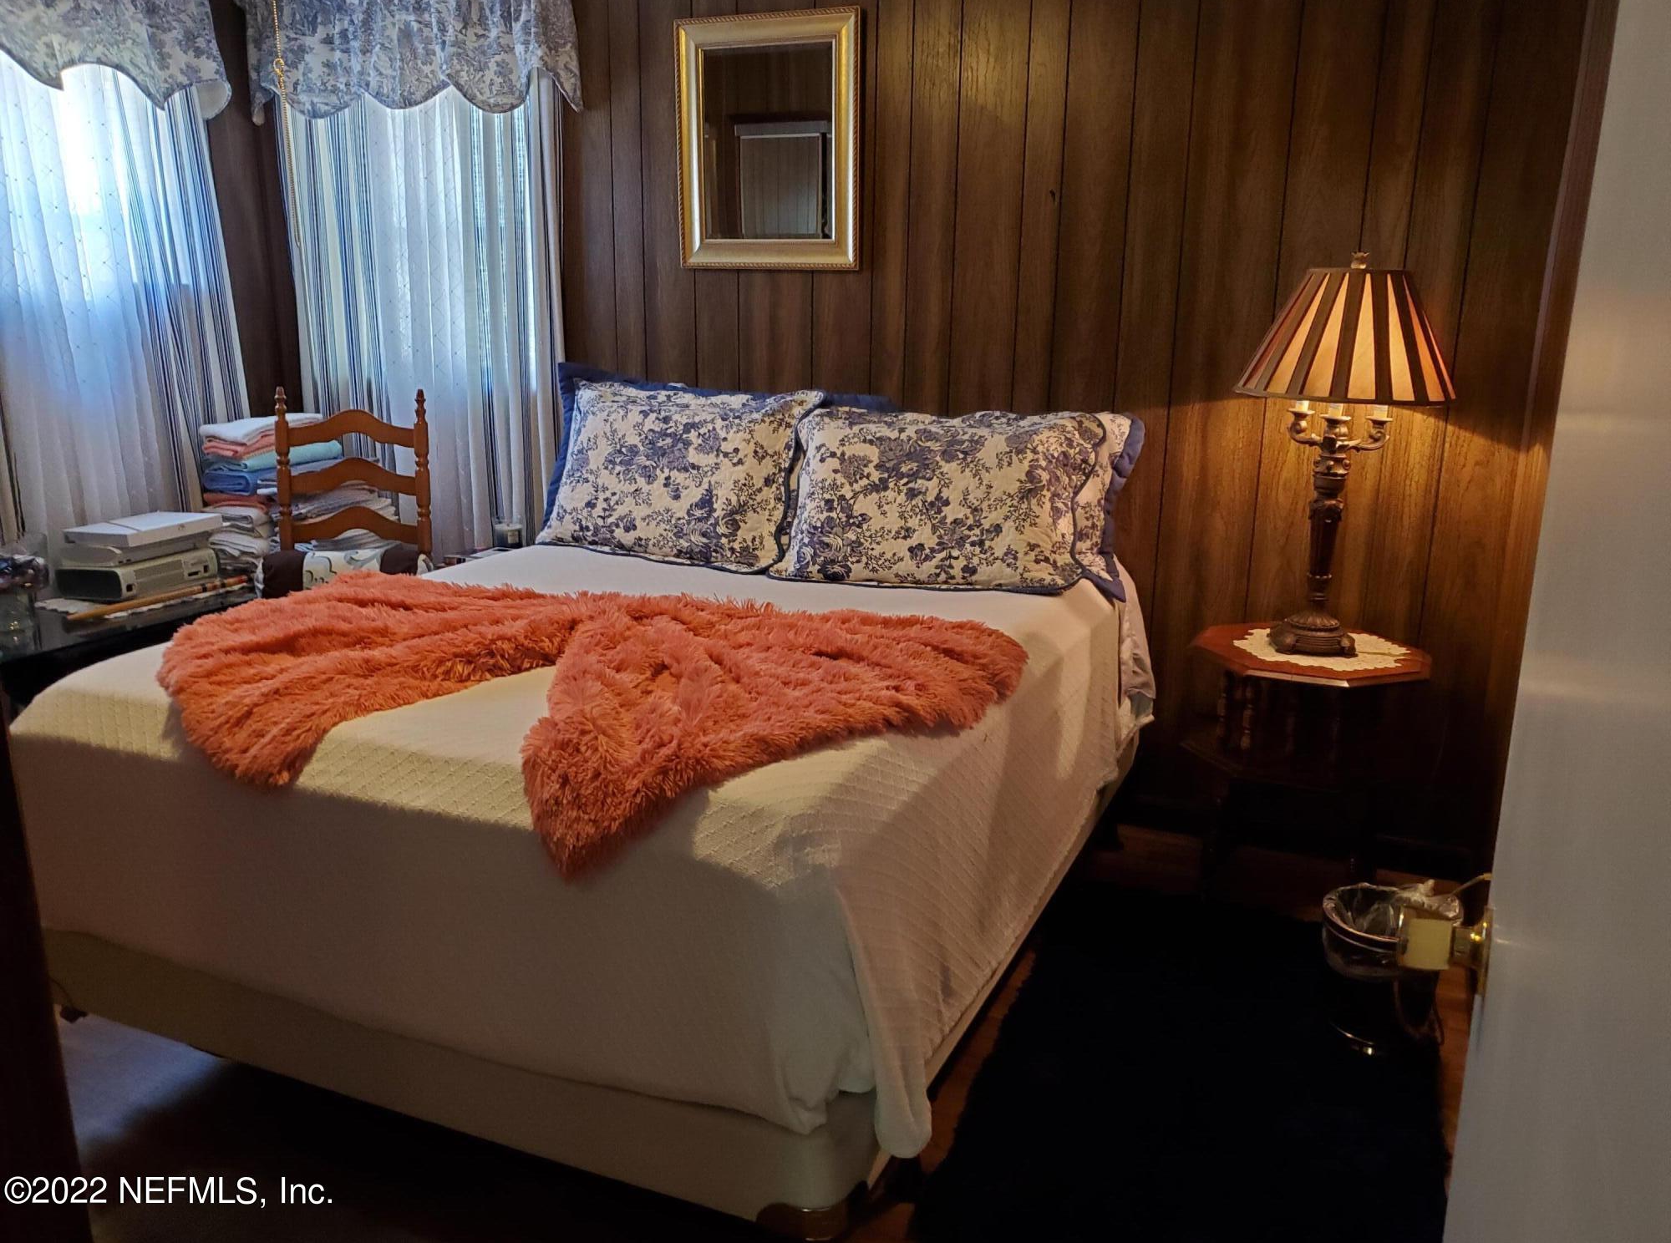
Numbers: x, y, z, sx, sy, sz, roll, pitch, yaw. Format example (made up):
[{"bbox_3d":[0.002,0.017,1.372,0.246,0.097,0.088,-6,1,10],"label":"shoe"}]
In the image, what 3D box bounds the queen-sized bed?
[{"bbox_3d":[-0.323,0.237,2.697,1.590,0.550,1.960,6,14,23],"label":"queen-sized bed"}]

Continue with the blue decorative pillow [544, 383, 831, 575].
[{"bbox_3d":[-0.434,-0.402,3.315,0.740,0.490,0.170,8,-17,28],"label":"blue decorative pillow"}]

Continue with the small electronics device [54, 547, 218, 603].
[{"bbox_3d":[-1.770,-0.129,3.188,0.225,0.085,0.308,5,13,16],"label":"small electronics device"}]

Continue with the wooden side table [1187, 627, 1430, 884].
[{"bbox_3d":[1.083,0.373,2.958,0.530,0.610,0.530,6,14,23],"label":"wooden side table"}]

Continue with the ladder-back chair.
[{"bbox_3d":[-1.292,-0.027,3.318,0.460,1.145,0.470,0,13,-6],"label":"ladder-back chair"}]

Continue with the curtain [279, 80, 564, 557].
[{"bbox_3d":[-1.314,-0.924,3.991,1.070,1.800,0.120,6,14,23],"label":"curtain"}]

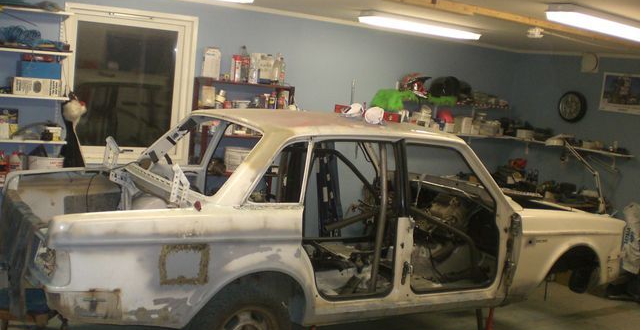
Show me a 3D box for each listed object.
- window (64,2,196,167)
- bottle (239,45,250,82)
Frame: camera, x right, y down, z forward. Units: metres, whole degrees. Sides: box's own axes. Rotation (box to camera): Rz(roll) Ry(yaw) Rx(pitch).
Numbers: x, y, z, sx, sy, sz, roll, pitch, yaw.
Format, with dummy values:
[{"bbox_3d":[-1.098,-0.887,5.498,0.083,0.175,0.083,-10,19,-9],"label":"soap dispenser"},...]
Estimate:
[{"bbox_3d":[-1.626,-0.685,5.980,1.150,1.290,0.100,1,8,-34],"label":"window"},{"bbox_3d":[-0.683,-0.922,6.401,0.085,0.325,0.085,6,7,-1],"label":"bottle"}]

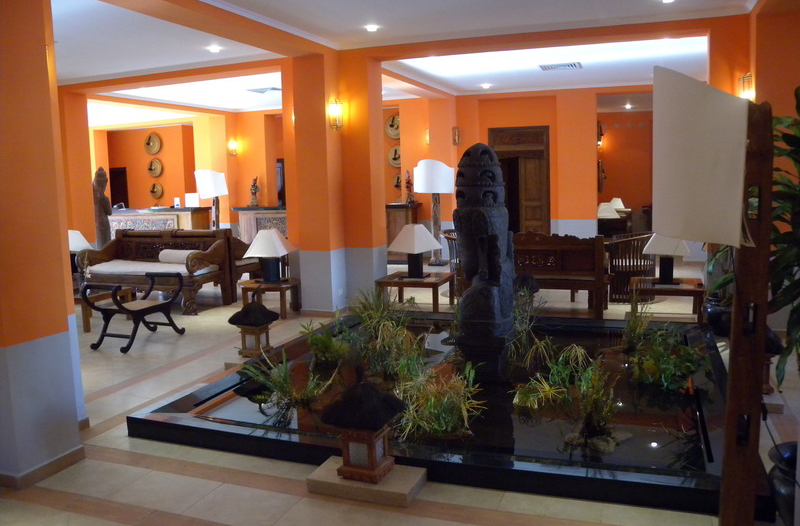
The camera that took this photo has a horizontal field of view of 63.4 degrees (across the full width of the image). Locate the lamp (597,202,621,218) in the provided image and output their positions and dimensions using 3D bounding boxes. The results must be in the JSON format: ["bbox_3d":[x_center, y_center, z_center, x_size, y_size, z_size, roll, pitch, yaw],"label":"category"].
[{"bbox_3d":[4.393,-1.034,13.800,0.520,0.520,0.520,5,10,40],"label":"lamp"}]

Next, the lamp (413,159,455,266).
[{"bbox_3d":[0.664,-0.939,12.225,0.737,1.976,0.356,1,8,20],"label":"lamp"}]

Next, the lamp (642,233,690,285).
[{"bbox_3d":[2.930,-0.100,7.115,0.474,0.657,0.474,1,7,21],"label":"lamp"}]

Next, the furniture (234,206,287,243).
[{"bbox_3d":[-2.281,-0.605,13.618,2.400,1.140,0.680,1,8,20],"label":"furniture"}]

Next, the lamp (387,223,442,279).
[{"bbox_3d":[0.184,-0.158,8.350,0.543,0.659,0.543,-7,9,-35],"label":"lamp"}]

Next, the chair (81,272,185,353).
[{"bbox_3d":[-2.772,0.500,6.817,0.520,0.683,0.999,1,7,21],"label":"chair"}]

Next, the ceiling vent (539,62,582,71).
[{"bbox_3d":[2.358,-2.889,9.477,0.591,0.040,0.591,1,8,20],"label":"ceiling vent"}]

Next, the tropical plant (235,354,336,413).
[{"bbox_3d":[-0.787,0.800,4.567,0.612,0.367,0.550,1,7,21],"label":"tropical plant"}]

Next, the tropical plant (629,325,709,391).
[{"bbox_3d":[1.969,0.700,4.773,0.551,0.356,0.518,1,8,20],"label":"tropical plant"}]

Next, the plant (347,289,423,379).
[{"bbox_3d":[-0.129,0.588,5.400,0.620,0.680,0.600,-2,7,0],"label":"plant"}]

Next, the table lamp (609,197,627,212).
[{"bbox_3d":[5.245,-1.221,15.653,0.474,0.657,0.474,1,7,21],"label":"table lamp"}]

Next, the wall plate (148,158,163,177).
[{"bbox_3d":[-6.467,-2.512,17.144,0.490,0.500,0.070,1,8,20],"label":"wall plate"}]

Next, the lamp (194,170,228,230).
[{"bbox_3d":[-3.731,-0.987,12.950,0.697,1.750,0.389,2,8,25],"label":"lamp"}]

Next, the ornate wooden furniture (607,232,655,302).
[{"bbox_3d":[2.998,0.034,8.395,0.640,0.880,0.640,2,8,28],"label":"ornate wooden furniture"}]

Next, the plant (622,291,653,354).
[{"bbox_3d":[2.037,0.507,5.559,0.265,0.530,0.285,1,7,21],"label":"plant"}]

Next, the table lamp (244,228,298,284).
[{"bbox_3d":[-1.657,-0.095,8.204,0.527,0.664,0.527,1,8,20],"label":"table lamp"}]

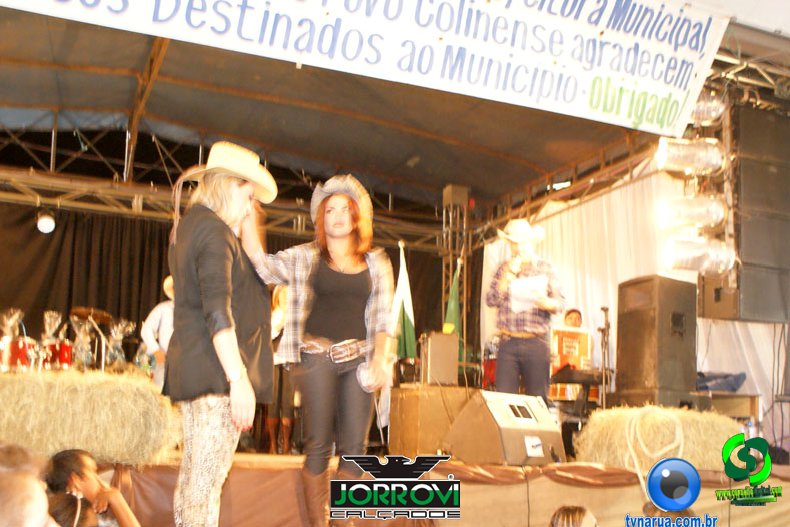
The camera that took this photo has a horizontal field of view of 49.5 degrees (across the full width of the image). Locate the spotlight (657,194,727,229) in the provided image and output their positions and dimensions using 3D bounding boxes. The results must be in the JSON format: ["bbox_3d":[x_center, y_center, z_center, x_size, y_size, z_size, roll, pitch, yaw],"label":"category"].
[{"bbox_3d":[1.909,-0.328,5.500,0.400,0.230,0.220,2,-9,2],"label":"spotlight"}]

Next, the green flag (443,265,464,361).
[{"bbox_3d":[0.663,0.589,9.700,0.260,1.200,0.220,4,-9,-11],"label":"green flag"}]

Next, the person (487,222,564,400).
[{"bbox_3d":[1.022,0.571,6.700,0.600,1.830,0.450,1,-9,6],"label":"person"}]

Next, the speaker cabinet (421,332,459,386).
[{"bbox_3d":[0.334,0.712,6.350,0.240,0.390,0.240,4,-9,-11],"label":"speaker cabinet"}]

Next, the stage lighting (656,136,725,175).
[{"bbox_3d":[1.896,-0.688,5.500,0.400,0.230,0.220,2,-9,2],"label":"stage lighting"}]

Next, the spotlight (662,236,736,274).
[{"bbox_3d":[1.945,-0.051,5.450,0.400,0.230,0.220,2,-9,2],"label":"spotlight"}]

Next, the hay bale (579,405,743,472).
[{"bbox_3d":[1.693,1.118,5.500,0.950,0.410,0.460,5,-9,-17],"label":"hay bale"}]

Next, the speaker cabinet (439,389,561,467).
[{"bbox_3d":[0.760,1.082,5.652,0.570,0.435,0.500,9,-12,-38],"label":"speaker cabinet"}]

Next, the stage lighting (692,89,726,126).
[{"bbox_3d":[1.957,-0.996,5.500,0.380,0.230,0.220,1,-9,6],"label":"stage lighting"}]

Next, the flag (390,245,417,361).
[{"bbox_3d":[0.089,0.389,9.000,0.280,1.200,0.240,4,-9,-11],"label":"flag"}]

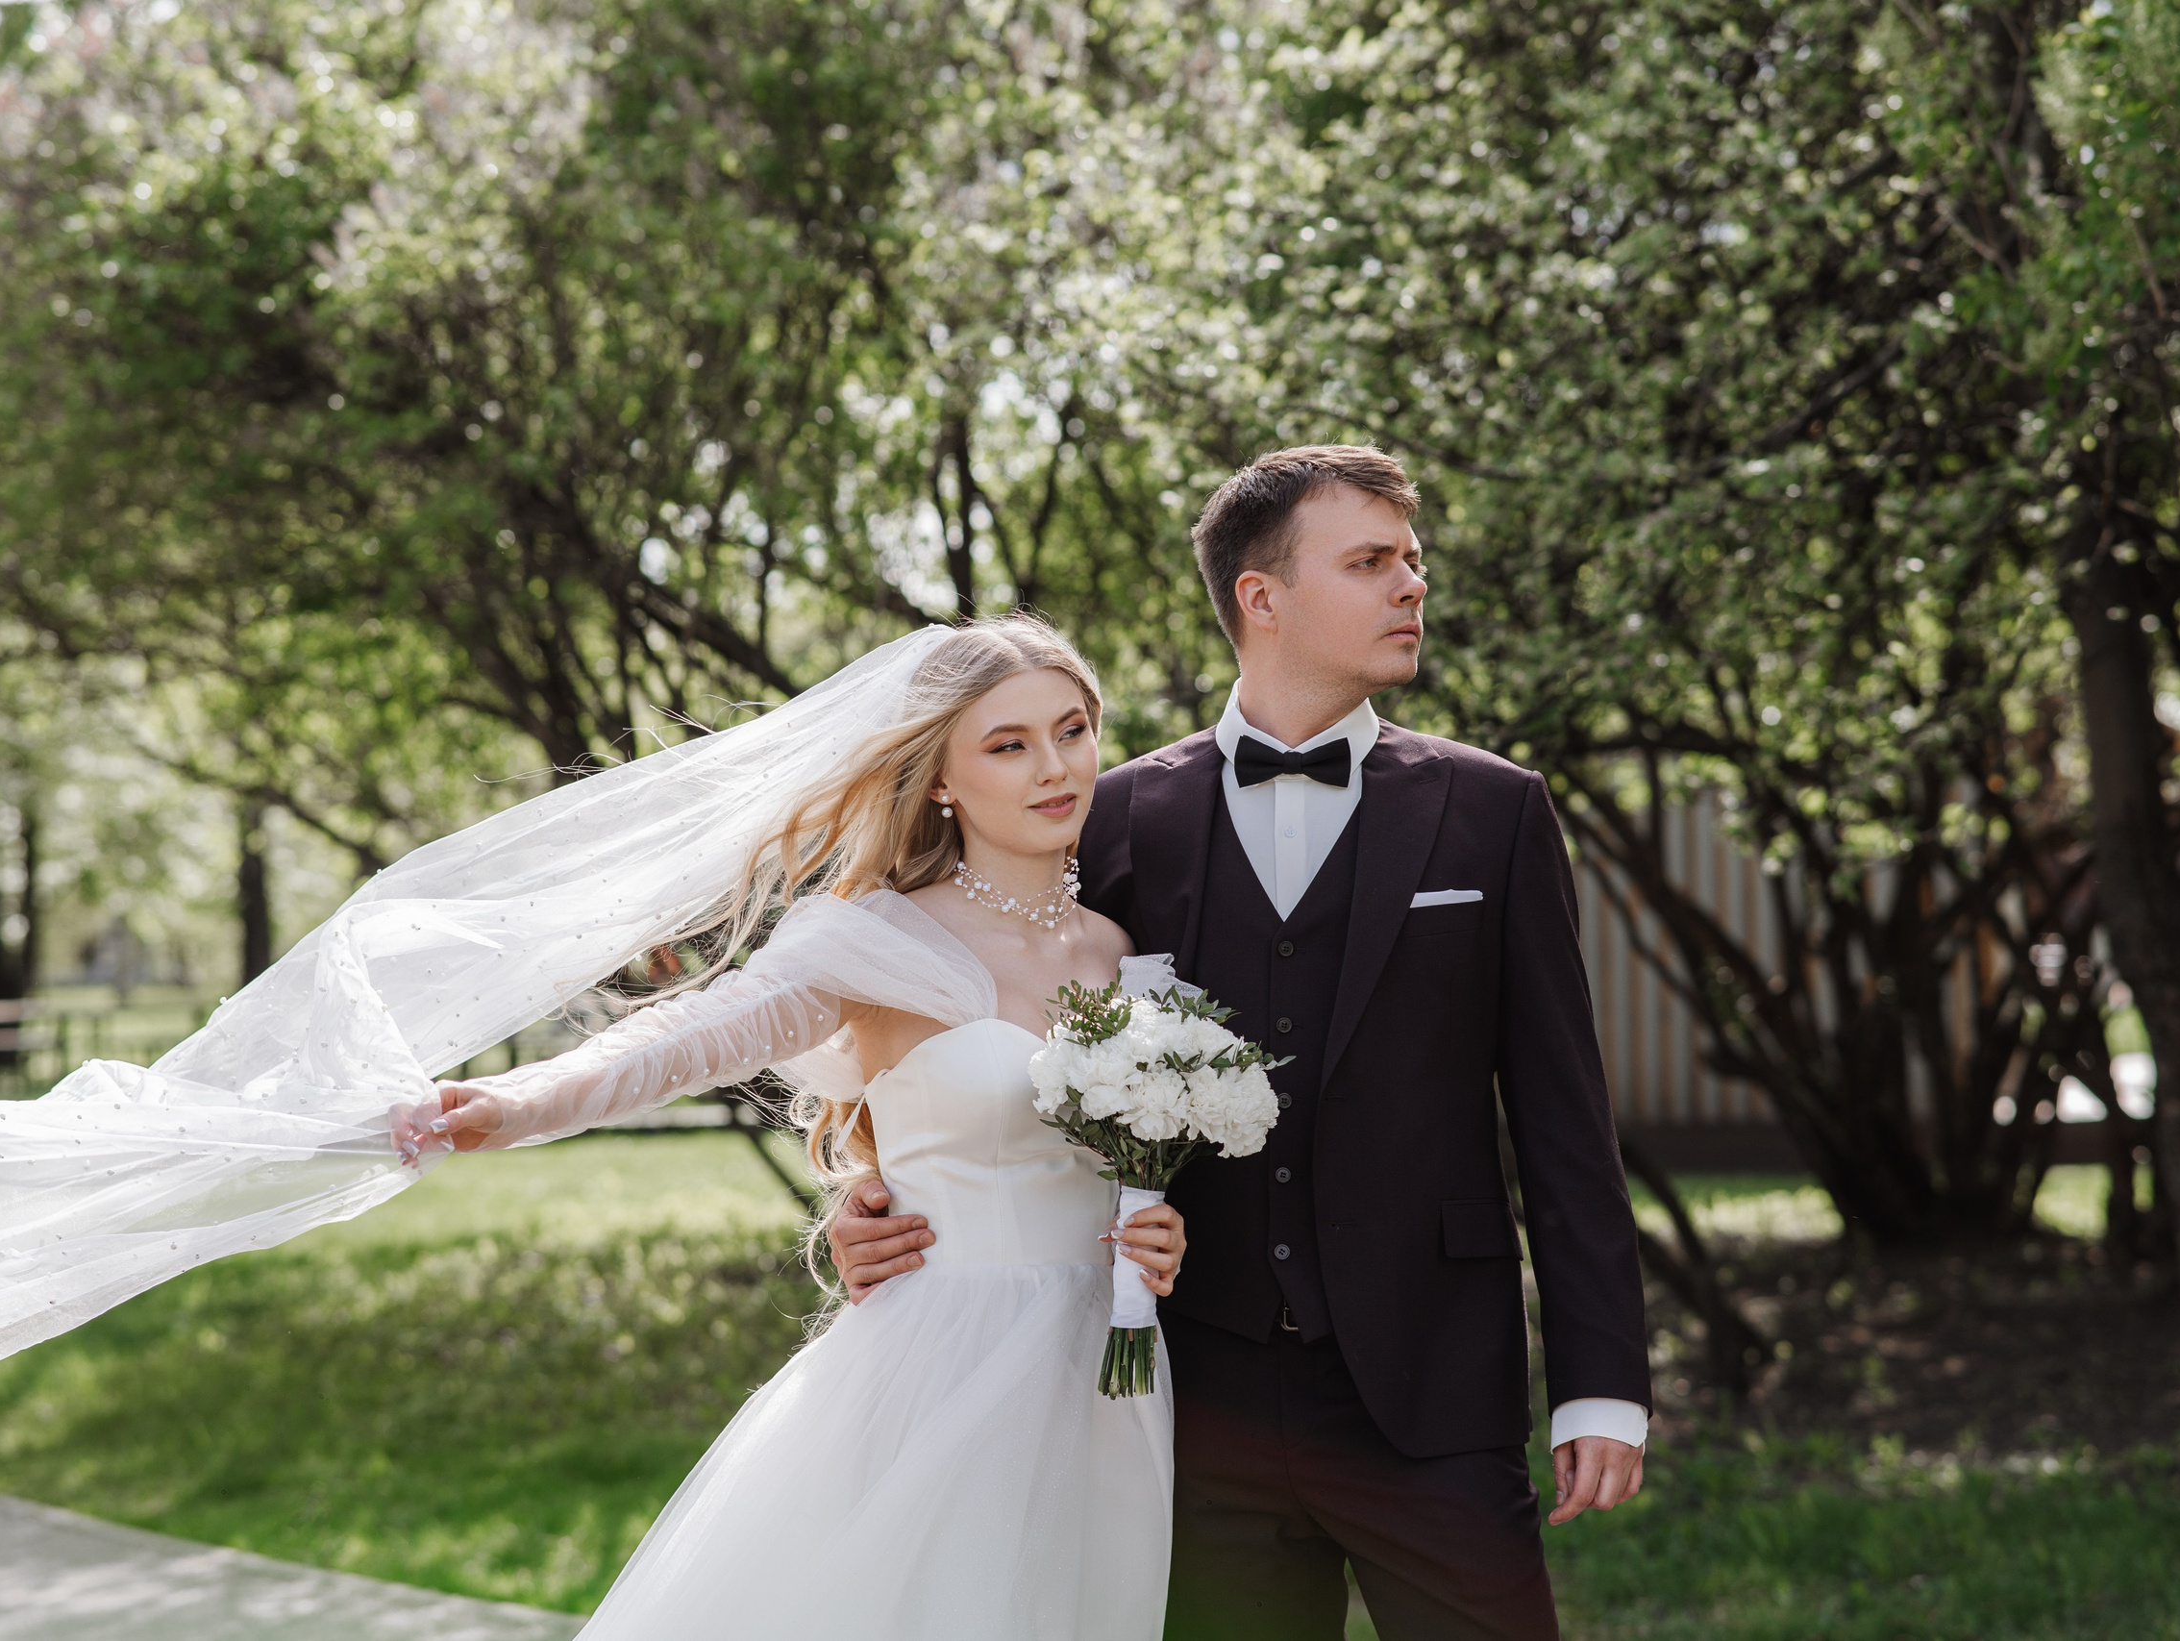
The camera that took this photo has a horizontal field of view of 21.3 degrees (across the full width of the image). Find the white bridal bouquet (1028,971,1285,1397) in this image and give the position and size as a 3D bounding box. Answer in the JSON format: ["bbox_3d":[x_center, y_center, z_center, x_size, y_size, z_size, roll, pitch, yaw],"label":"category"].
[{"bbox_3d":[0.060,0.329,5.280,0.220,0.380,0.210,4,9,-9],"label":"white bridal bouquet"}]

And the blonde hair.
[{"bbox_3d":[-0.198,0.116,5.500,0.280,0.610,0.320,1,-1,-34],"label":"blonde hair"}]

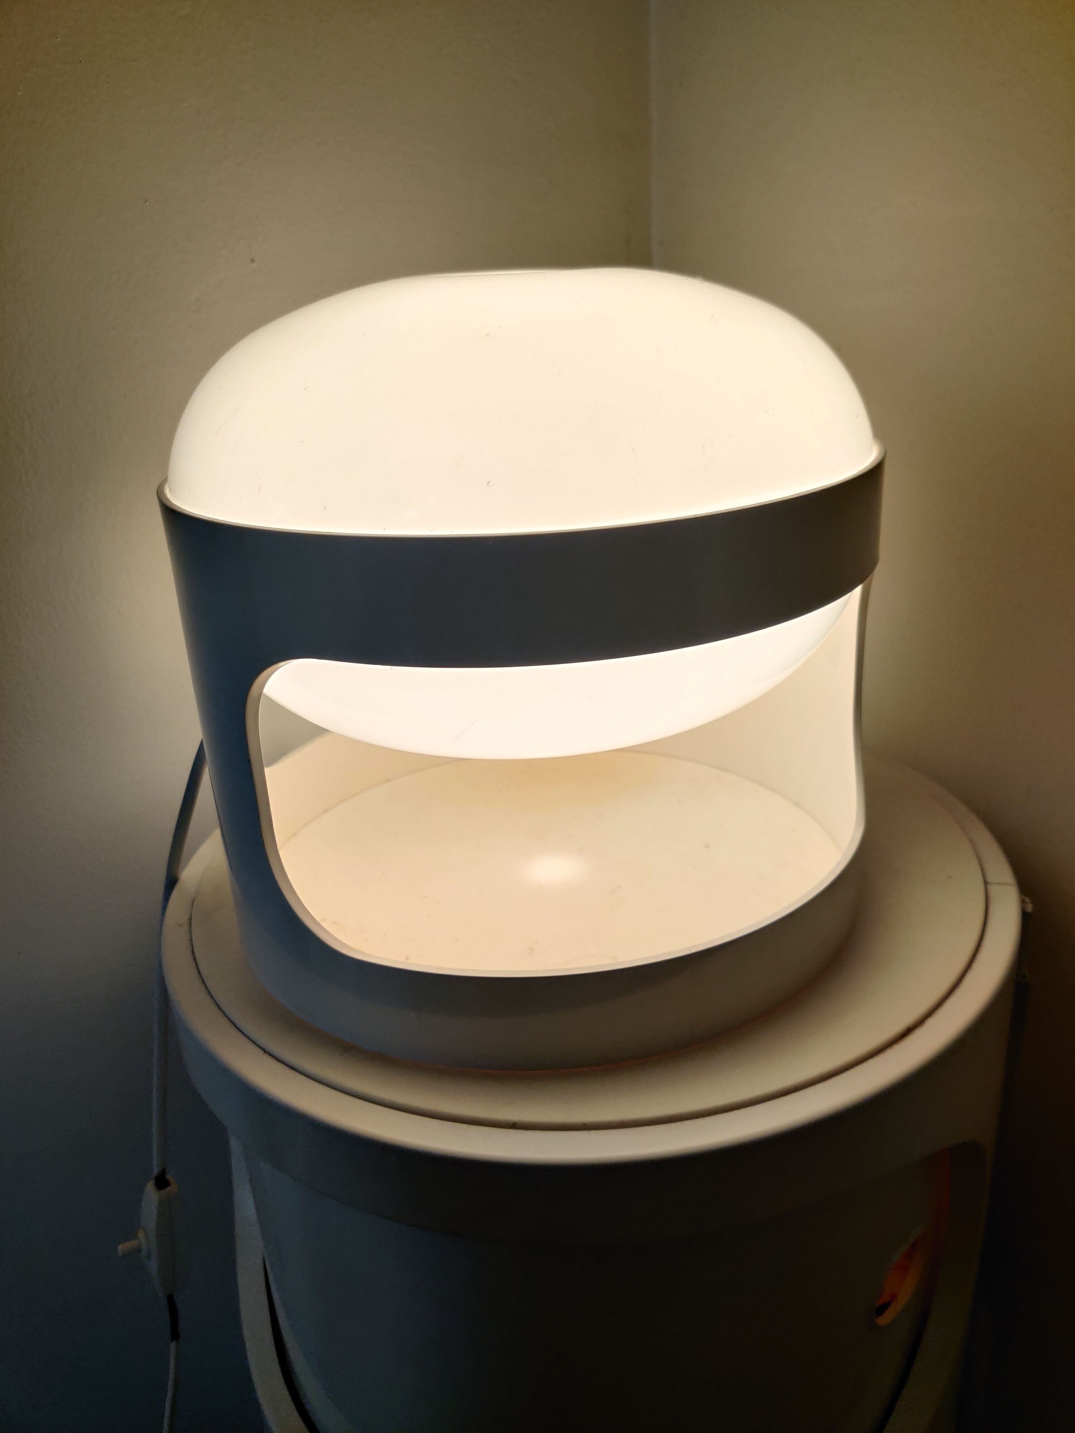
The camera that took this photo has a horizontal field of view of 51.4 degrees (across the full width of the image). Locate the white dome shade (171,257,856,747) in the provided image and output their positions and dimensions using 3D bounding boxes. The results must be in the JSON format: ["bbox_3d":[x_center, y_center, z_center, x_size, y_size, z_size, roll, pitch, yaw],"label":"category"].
[{"bbox_3d":[-0.004,-0.071,0.379,0.227,0.149,0.227,-4,23,0],"label":"white dome shade"}]

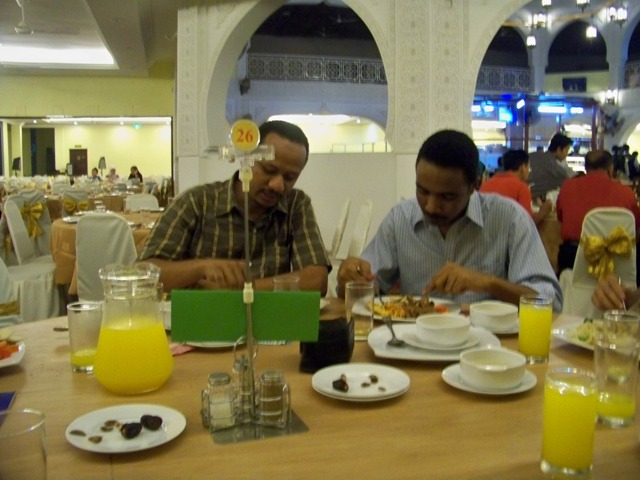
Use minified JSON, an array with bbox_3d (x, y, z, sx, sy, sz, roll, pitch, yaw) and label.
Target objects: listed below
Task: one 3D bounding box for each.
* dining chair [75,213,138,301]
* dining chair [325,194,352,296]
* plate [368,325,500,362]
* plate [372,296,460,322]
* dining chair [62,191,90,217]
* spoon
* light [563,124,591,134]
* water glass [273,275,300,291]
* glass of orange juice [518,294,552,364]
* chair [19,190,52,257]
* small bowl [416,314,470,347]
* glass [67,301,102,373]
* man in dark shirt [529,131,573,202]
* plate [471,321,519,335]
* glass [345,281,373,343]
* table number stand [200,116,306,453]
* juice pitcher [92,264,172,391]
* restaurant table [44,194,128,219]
[{"bbox_3d":[-1.150,0.273,3.488,0.420,0.885,0.520,0,7,3],"label":"dining chair"},{"bbox_3d":[-0.030,0.114,4.900,0.540,0.900,0.440,-1,7,-6],"label":"dining chair"},{"bbox_3d":[0.233,0.216,1.263,0.265,0.026,0.265,0,7,0],"label":"plate"},{"bbox_3d":[0.226,0.180,1.556,0.280,0.027,0.275,0,7,0],"label":"plate"},{"bbox_3d":[-3.046,-0.212,7.631,0.440,0.890,0.520,-1,7,-11],"label":"dining chair"},{"bbox_3d":[0.159,0.199,1.333,0.036,0.025,0.180,-1,10,-4],"label":"spoon"},{"bbox_3d":[8.019,-3.441,19.000,0.900,0.250,0.600,0,7,0],"label":"light"},{"bbox_3d":[-0.076,0.150,1.403,0.062,0.127,0.062,0,7,0],"label":"water glass"},{"bbox_3d":[0.446,0.190,1.268,0.065,0.130,0.065,1,7,0],"label":"glass of orange juice"},{"bbox_3d":[-3.315,-0.139,7.036,0.440,0.890,0.520,-1,7,-9],"label":"chair"},{"bbox_3d":[0.268,0.195,1.332,0.116,0.046,0.118,1,7,0],"label":"small bowl"},{"bbox_3d":[-0.452,0.188,1.171,0.069,0.122,0.069,0,7,0],"label":"glass"},{"bbox_3d":[1.786,-0.150,4.918,0.600,1.420,0.520,-5,9,-37],"label":"man in dark shirt"},{"bbox_3d":[0.437,0.215,1.524,0.166,0.020,0.166,1,7,0],"label":"plate"},{"bbox_3d":[0.089,0.166,1.416,0.066,0.128,0.066,1,7,0],"label":"glass"},{"bbox_3d":[-0.100,0.052,0.920,0.148,0.461,0.120,-1,7,-20],"label":"table number stand"},{"bbox_3d":[-0.333,0.157,1.100,0.132,0.205,0.135,2,7,11],"label":"juice pitcher"},{"bbox_3d":[-3.275,-0.269,8.632,1.500,0.750,1.500,0,7,0],"label":"restaurant table"}]

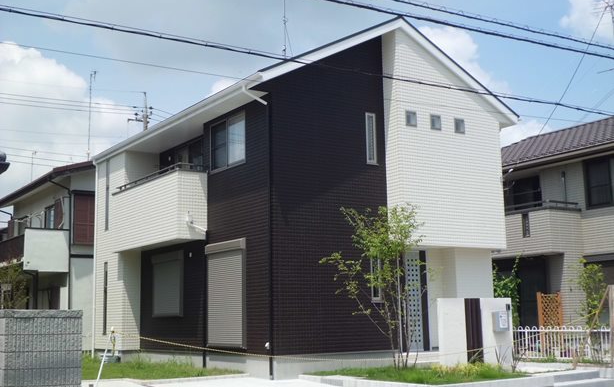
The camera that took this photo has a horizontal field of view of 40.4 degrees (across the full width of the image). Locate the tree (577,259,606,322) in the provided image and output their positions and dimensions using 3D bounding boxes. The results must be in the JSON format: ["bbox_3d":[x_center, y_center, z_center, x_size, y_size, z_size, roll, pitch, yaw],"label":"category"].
[{"bbox_3d":[6.776,2.763,19.631,0.680,2.415,0.660,4,-10,-33],"label":"tree"}]

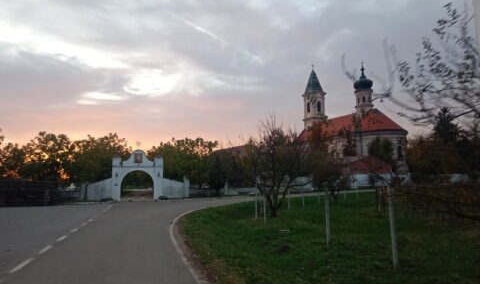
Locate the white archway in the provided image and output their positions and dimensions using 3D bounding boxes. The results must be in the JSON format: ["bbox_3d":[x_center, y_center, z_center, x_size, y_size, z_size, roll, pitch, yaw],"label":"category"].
[{"bbox_3d":[-11.467,3.737,38.650,5.690,5.610,0.900,1,-7,-12],"label":"white archway"}]

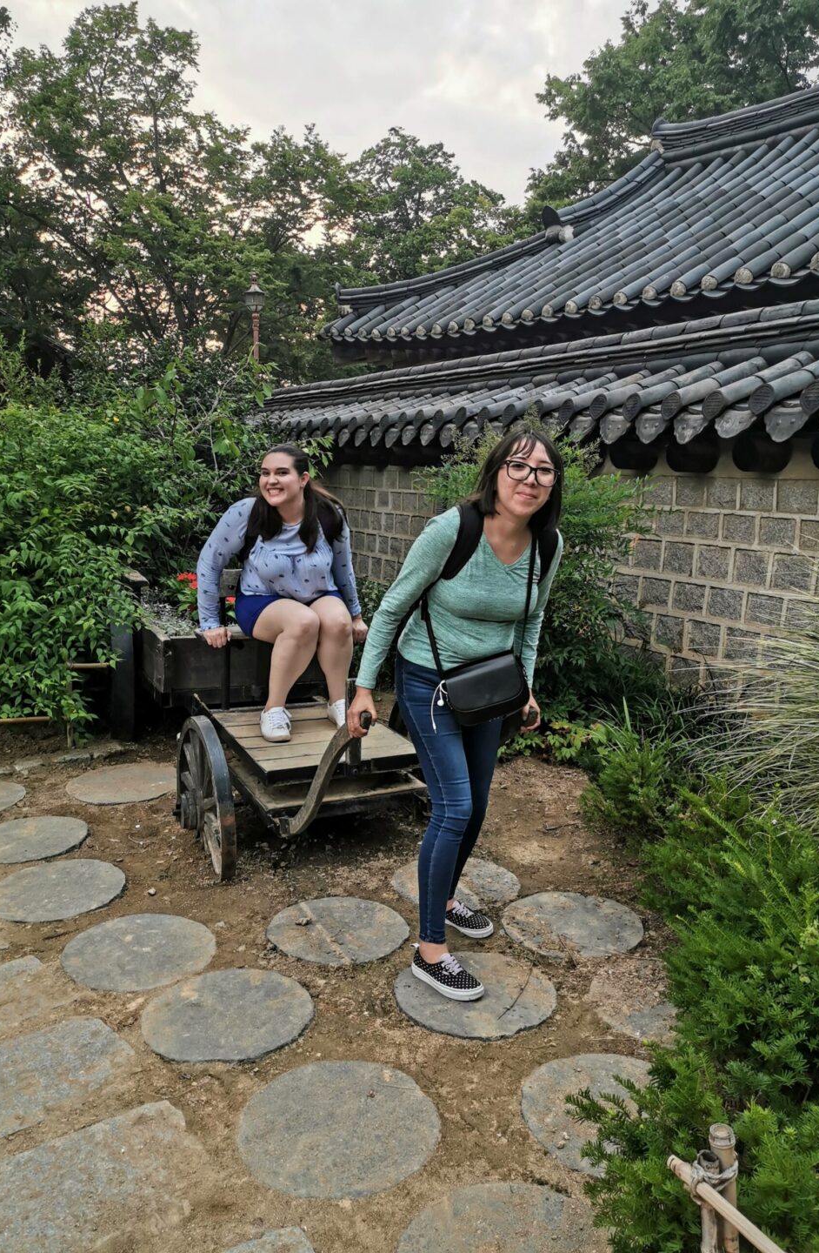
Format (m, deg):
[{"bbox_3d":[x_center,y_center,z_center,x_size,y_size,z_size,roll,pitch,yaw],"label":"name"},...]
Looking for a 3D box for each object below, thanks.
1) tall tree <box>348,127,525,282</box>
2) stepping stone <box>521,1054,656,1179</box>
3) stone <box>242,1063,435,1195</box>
[{"bbox_3d":[0.624,-8.051,25.989,6.000,9.750,6.000,1,10,0],"label":"tall tree"},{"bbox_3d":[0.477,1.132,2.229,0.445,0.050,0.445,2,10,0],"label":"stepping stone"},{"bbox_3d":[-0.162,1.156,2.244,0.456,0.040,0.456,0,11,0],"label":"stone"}]

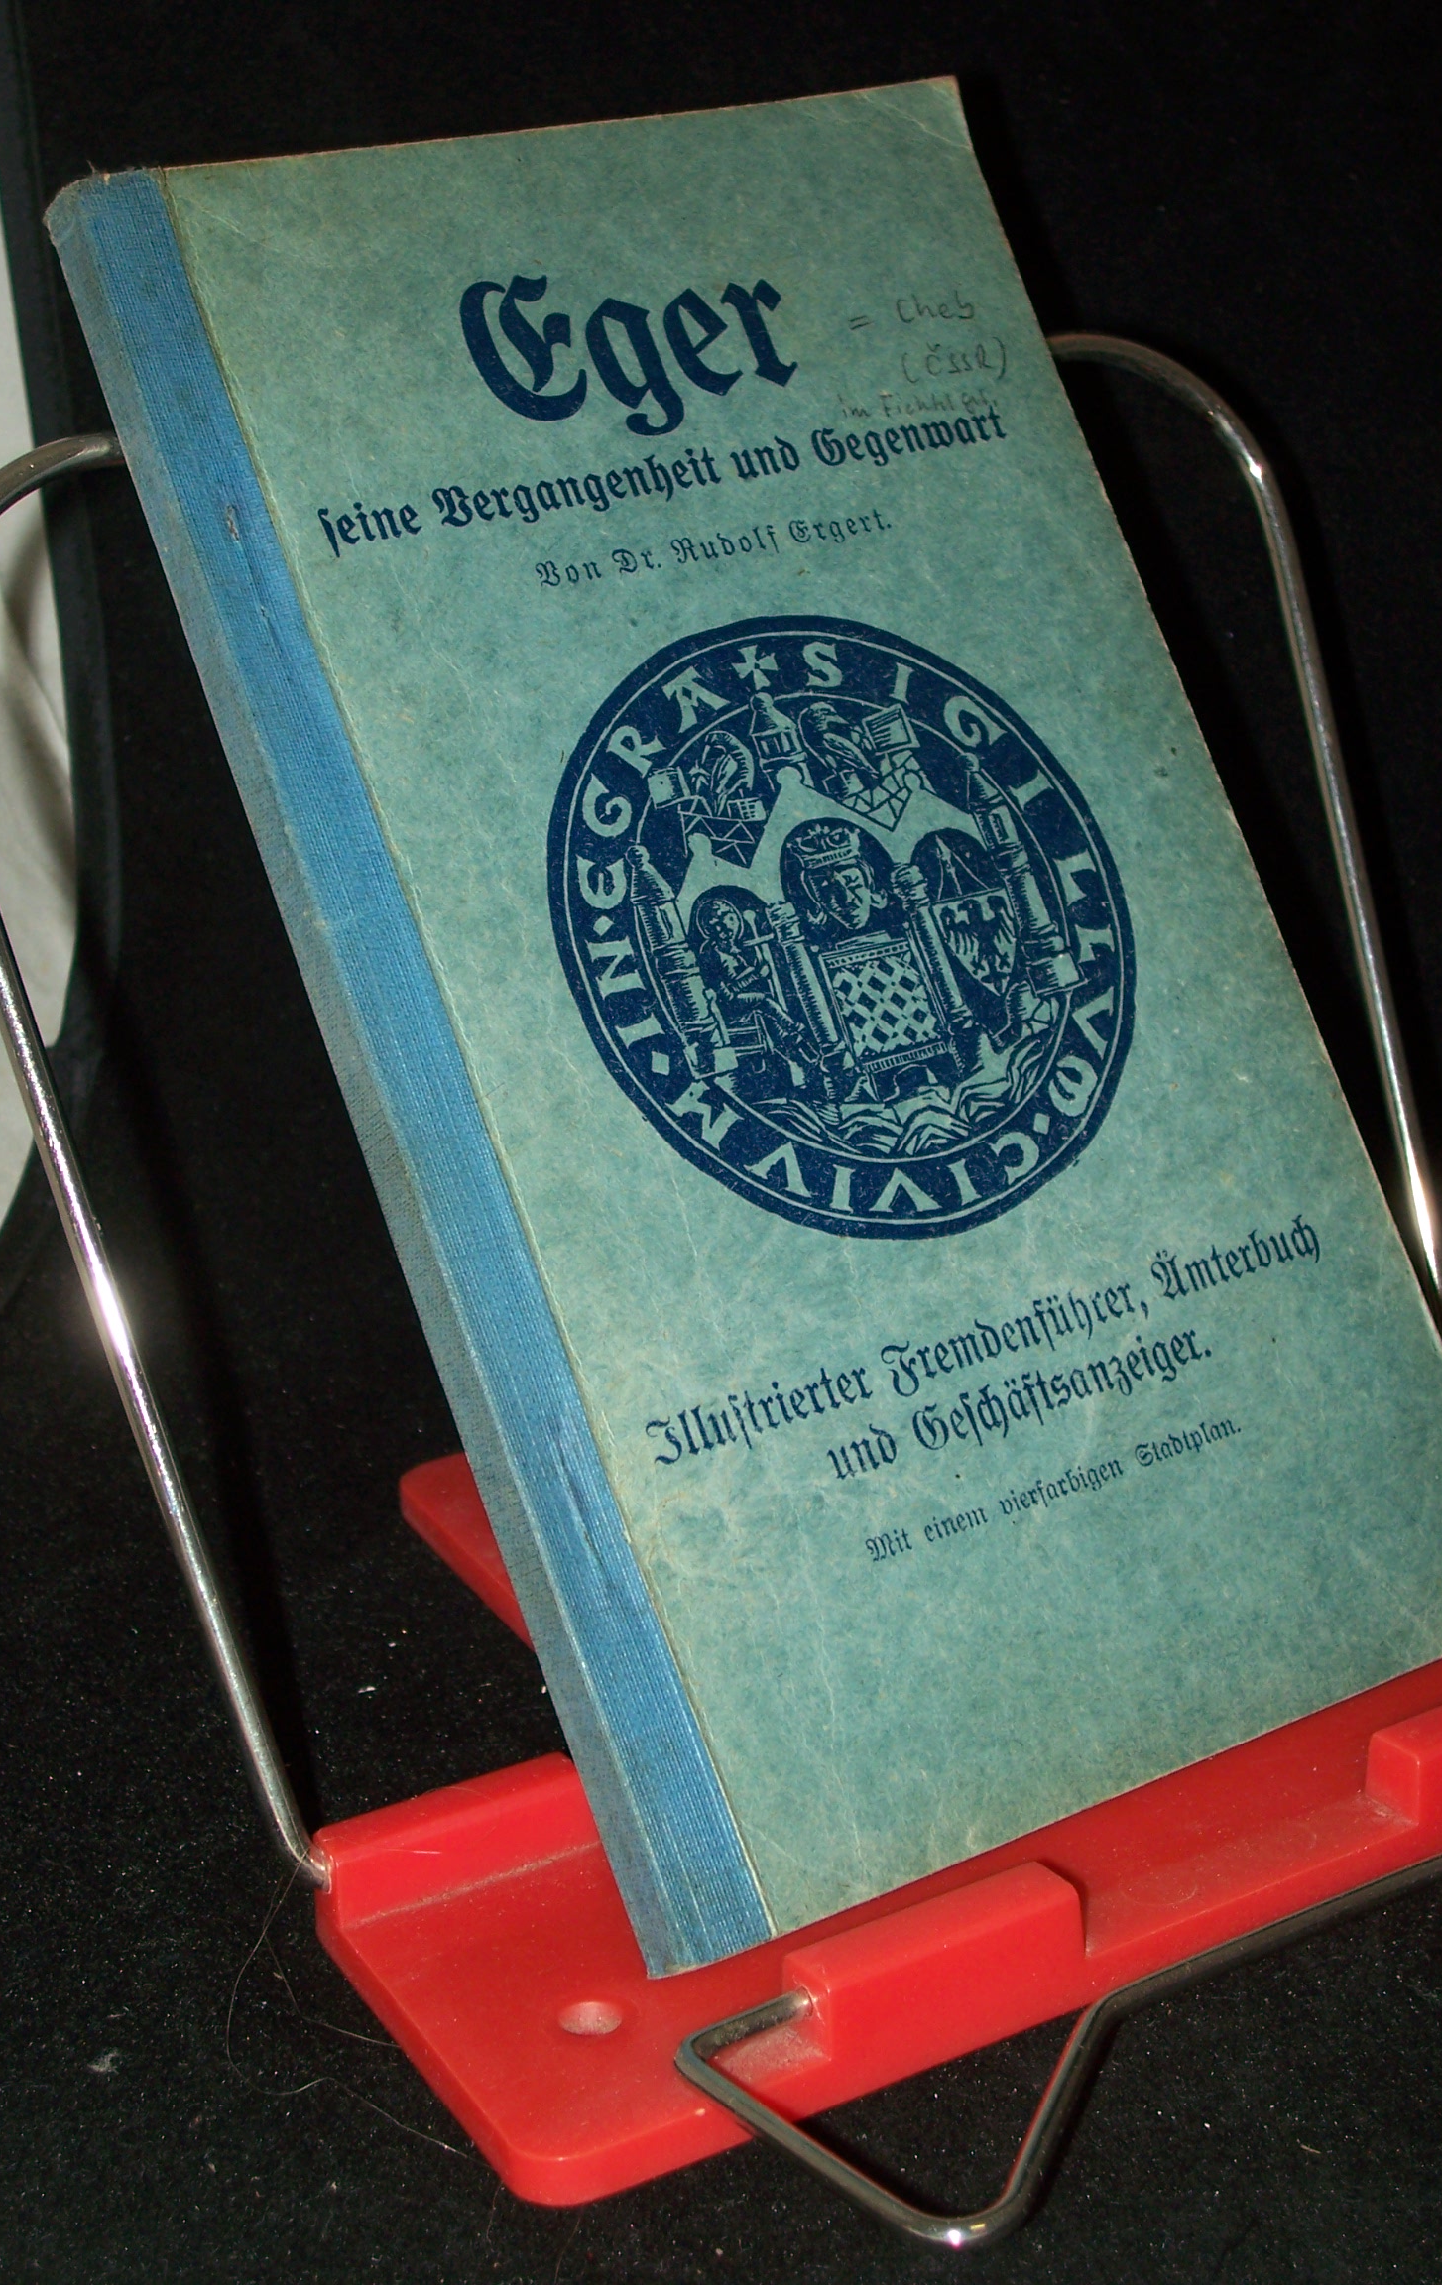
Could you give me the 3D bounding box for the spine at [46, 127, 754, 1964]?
[{"bbox_3d":[-0.033,-0.010,0.357,0.010,0.193,0.011,-16,-8,-29],"label":"spine"}]

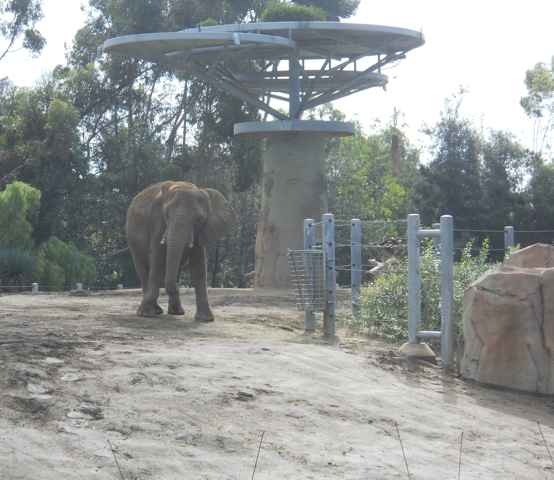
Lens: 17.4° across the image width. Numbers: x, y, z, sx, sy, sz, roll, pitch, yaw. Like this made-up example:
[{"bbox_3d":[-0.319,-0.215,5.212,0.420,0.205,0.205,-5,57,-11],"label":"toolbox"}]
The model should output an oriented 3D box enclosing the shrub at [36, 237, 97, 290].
[{"bbox_3d":[-7.087,0.825,61.000,2.100,1.900,1.900,0,0,0],"label":"shrub"}]

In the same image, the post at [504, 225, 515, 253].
[{"bbox_3d":[4.754,0.674,36.994,0.175,1.900,0.175,0,0,0],"label":"post"}]

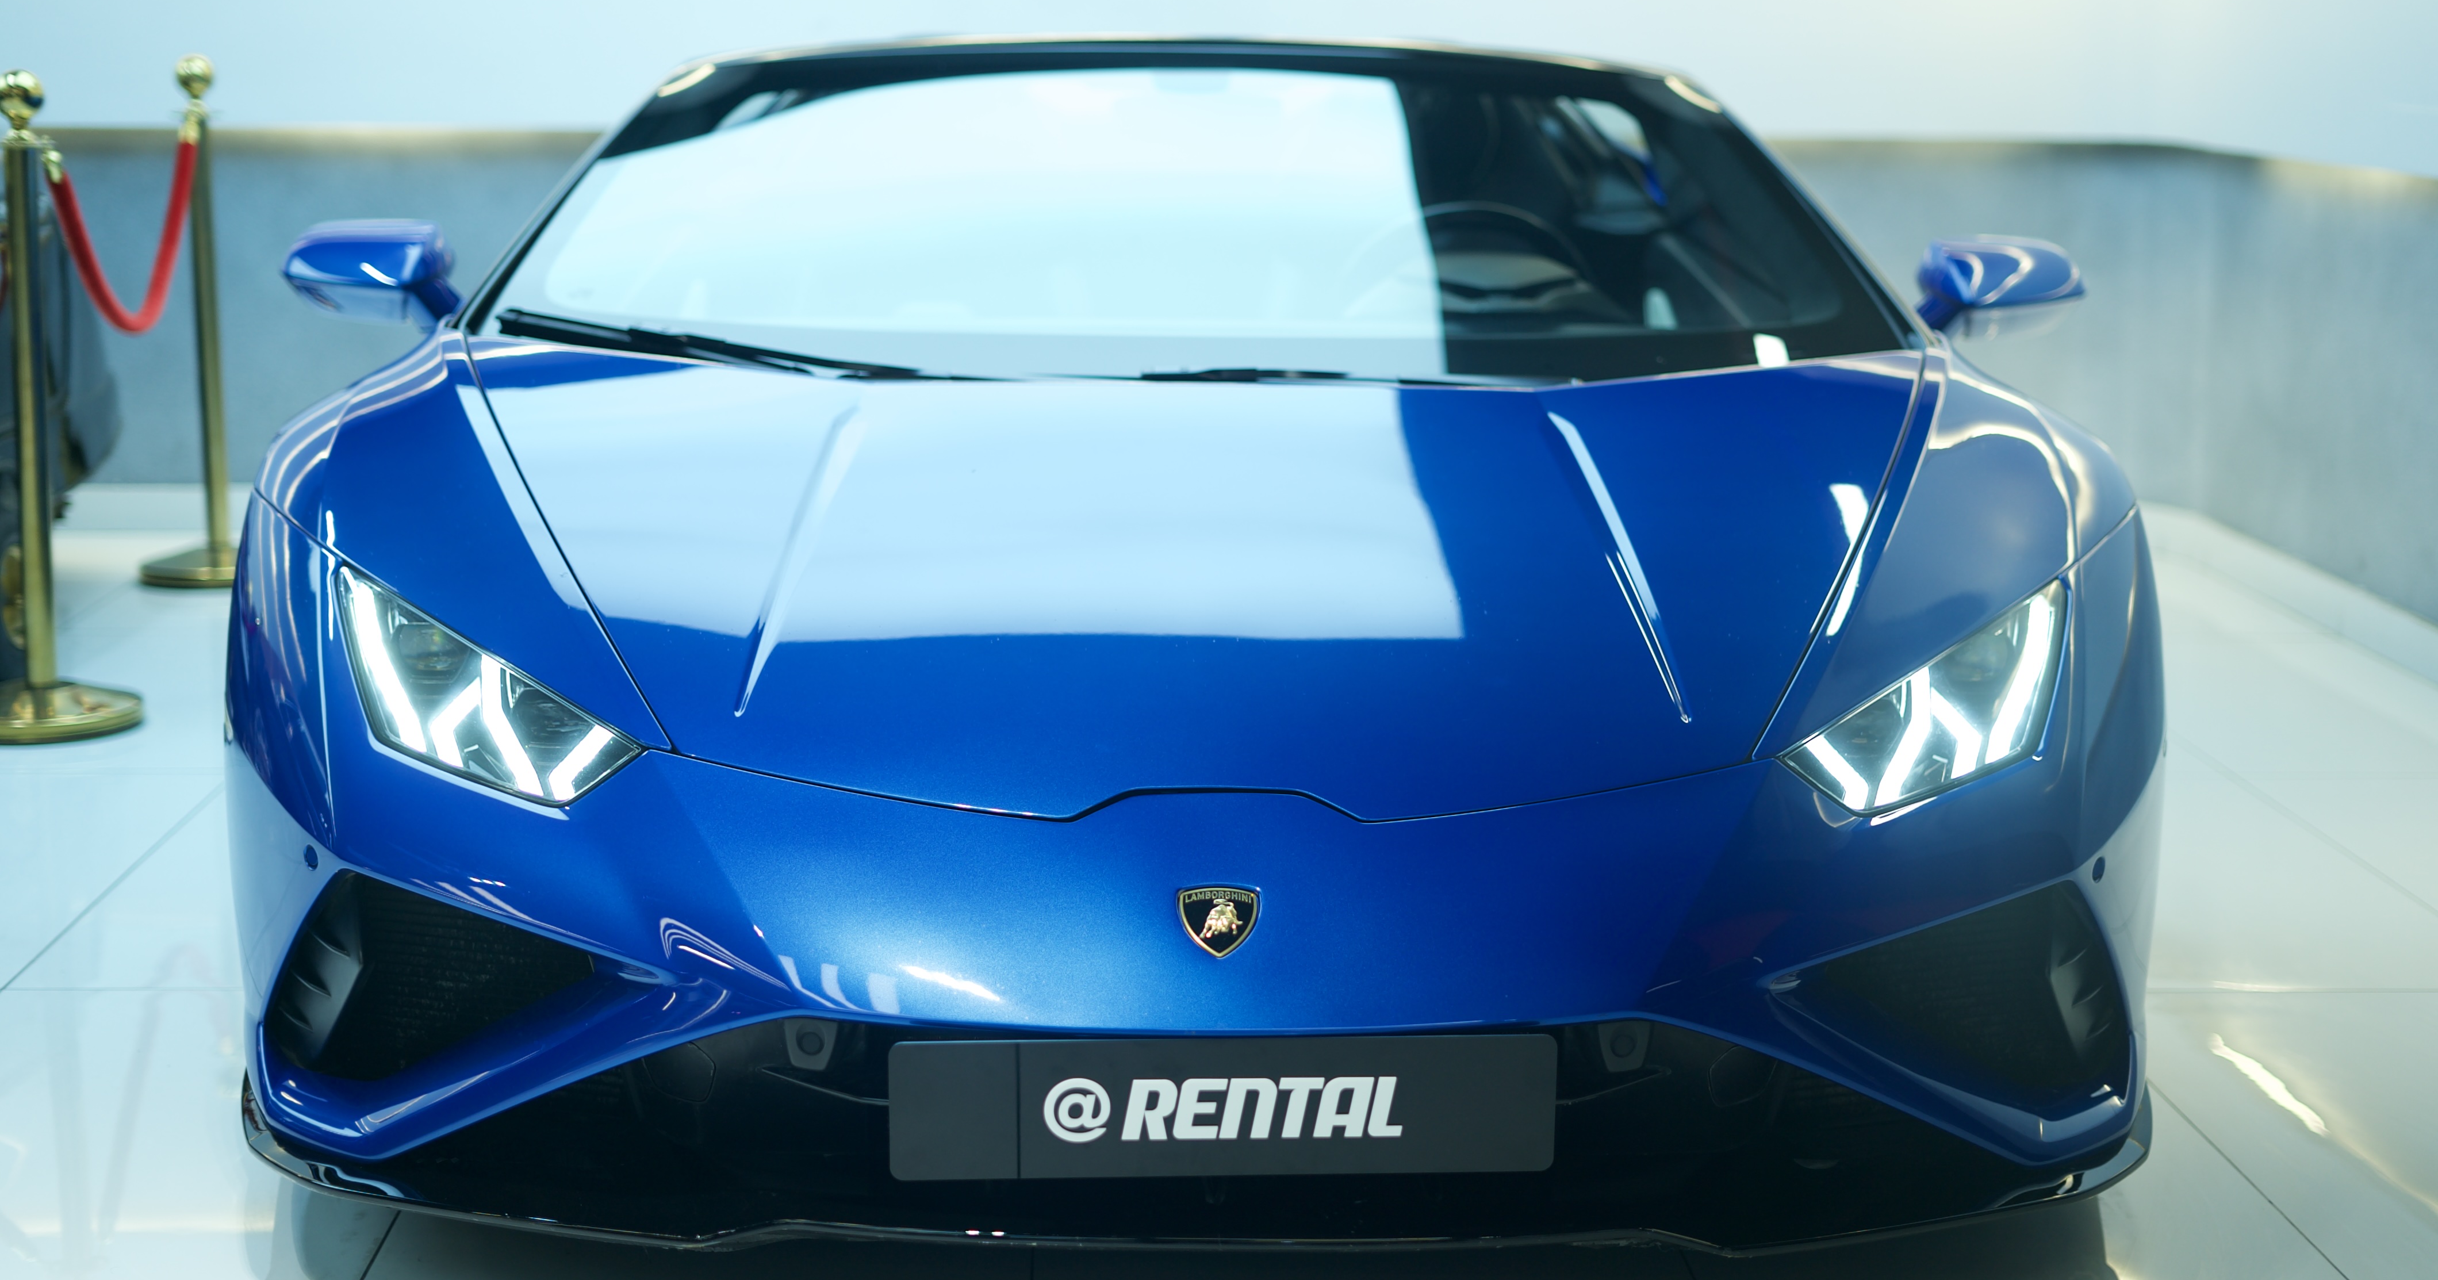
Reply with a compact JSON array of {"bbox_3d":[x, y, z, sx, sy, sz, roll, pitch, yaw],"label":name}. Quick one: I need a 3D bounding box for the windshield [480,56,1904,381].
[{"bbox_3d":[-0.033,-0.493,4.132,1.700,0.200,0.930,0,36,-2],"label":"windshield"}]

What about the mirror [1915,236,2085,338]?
[{"bbox_3d":[0.974,-0.440,4.220,0.215,0.125,0.155,0,11,-2],"label":"mirror"}]

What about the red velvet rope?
[{"bbox_3d":[-1.907,-0.719,5.949,0.050,0.365,1.363,-1,11,-8],"label":"red velvet rope"}]

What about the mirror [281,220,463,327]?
[{"bbox_3d":[-1.038,-0.449,4.150,0.220,0.125,0.155,0,11,-2],"label":"mirror"}]

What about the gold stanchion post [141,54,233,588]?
[{"bbox_3d":[-1.998,-0.636,6.690,0.320,1.030,0.320,1,11,0],"label":"gold stanchion post"}]

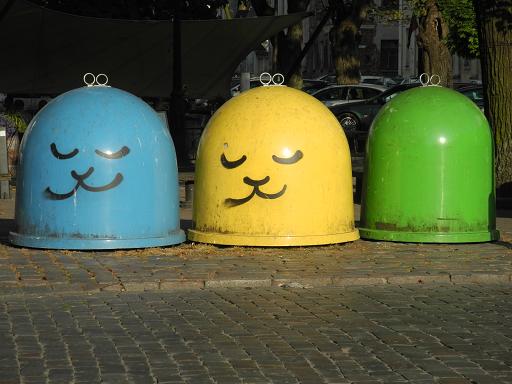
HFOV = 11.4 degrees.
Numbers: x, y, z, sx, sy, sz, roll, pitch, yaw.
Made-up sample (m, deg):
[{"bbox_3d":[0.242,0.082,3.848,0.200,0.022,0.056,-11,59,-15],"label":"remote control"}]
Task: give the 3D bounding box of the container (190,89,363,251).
[{"bbox_3d":[0.175,-0.276,24.500,1.650,1.486,1.650,0,3,9],"label":"container"}]

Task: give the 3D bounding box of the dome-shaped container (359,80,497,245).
[{"bbox_3d":[1.698,-0.292,25.000,1.380,1.487,1.380,0,3,0],"label":"dome-shaped container"}]

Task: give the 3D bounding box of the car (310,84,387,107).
[{"bbox_3d":[2.750,-2.440,75.500,4.400,1.450,1.800,0,3,-6],"label":"car"}]

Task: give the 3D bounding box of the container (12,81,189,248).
[{"bbox_3d":[-1.484,-0.257,24.050,1.660,1.474,1.660,0,3,7],"label":"container"}]

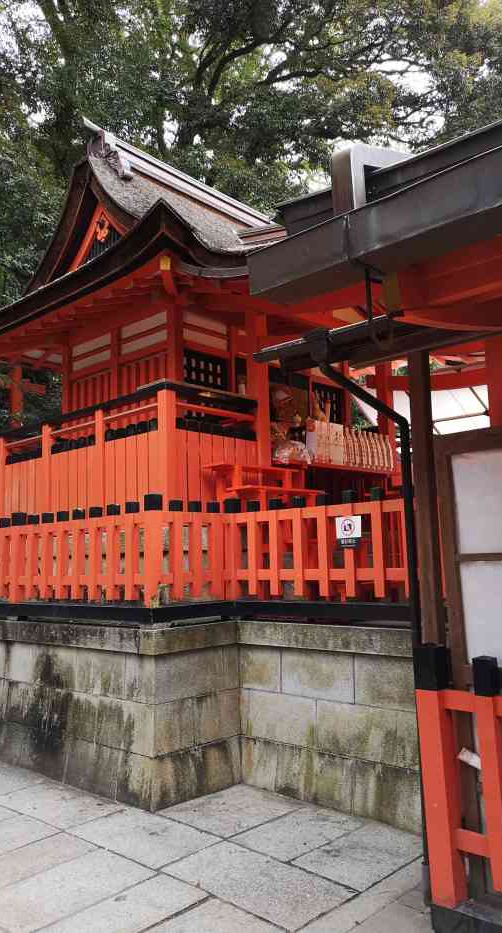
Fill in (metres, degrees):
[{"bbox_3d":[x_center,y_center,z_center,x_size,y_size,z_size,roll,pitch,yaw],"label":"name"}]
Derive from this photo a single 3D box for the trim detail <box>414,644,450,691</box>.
[{"bbox_3d":[0.776,0.854,3.116,0.105,0.185,0.110,-9,-10,43],"label":"trim detail"}]

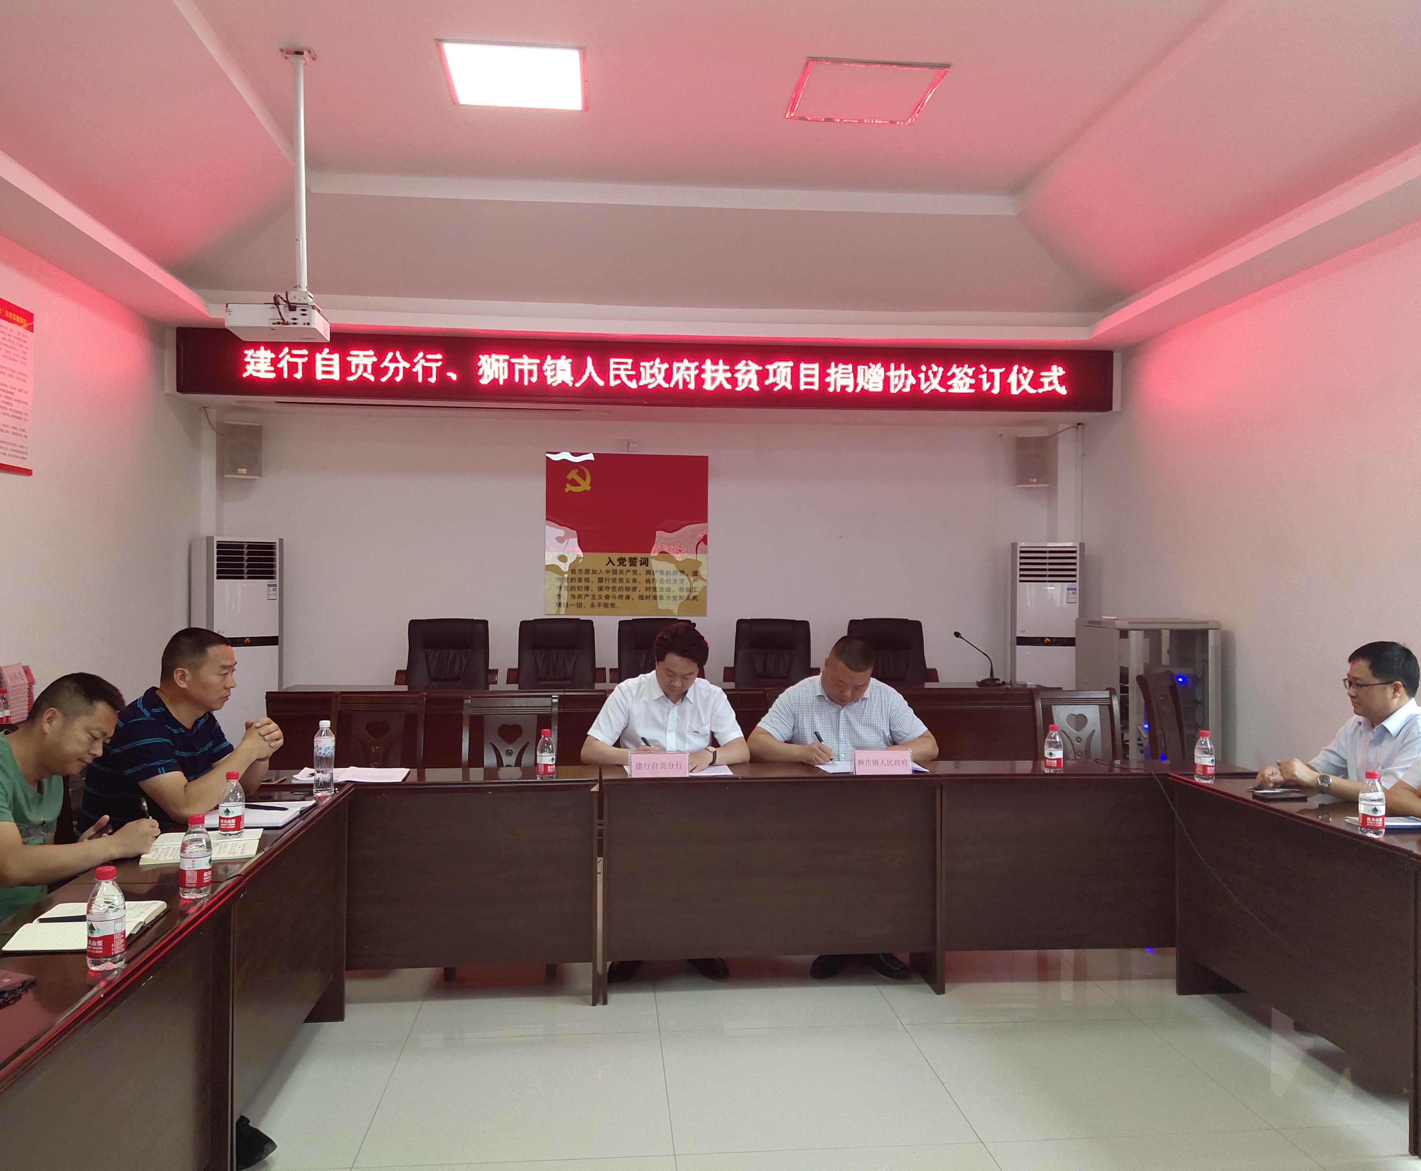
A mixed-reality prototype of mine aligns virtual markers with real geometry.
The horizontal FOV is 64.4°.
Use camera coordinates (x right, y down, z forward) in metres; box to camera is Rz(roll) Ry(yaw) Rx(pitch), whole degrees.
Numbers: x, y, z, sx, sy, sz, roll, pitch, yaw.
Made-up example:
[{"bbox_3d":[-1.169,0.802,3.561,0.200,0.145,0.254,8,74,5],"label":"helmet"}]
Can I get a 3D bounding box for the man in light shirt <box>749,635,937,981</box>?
[{"bbox_3d":[0.494,0.830,4.518,0.690,1.255,0.780,0,0,-5],"label":"man in light shirt"}]

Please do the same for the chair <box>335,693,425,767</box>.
[{"bbox_3d":[-1.335,0.945,4.387,0.430,0.985,0.530,0,0,-5],"label":"chair"}]

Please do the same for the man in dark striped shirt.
[{"bbox_3d":[-1.555,0.783,3.302,0.740,1.310,0.520,0,0,-5],"label":"man in dark striped shirt"}]

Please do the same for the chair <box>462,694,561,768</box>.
[{"bbox_3d":[-0.783,0.948,4.338,0.430,0.985,0.530,0,0,-5],"label":"chair"}]

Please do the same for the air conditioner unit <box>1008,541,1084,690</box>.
[{"bbox_3d":[2.371,0.547,7.947,0.500,1.680,0.310,0,0,15],"label":"air conditioner unit"}]

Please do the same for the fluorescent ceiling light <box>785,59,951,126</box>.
[{"bbox_3d":[0.670,-2.172,4.959,0.600,0.050,0.600,0,0,-5],"label":"fluorescent ceiling light"}]

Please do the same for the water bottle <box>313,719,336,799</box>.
[{"bbox_3d":[-1.266,0.562,3.702,0.067,0.236,0.067,0,0,-5],"label":"water bottle"}]

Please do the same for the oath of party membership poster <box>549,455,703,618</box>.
[{"bbox_3d":[-0.622,-0.380,8.468,1.215,1.205,0.020,0,0,-5],"label":"oath of party membership poster"}]

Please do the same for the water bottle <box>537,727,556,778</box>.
[{"bbox_3d":[-0.582,0.596,4.013,0.066,0.177,0.066,0,0,-5],"label":"water bottle"}]

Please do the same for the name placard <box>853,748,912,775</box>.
[{"bbox_3d":[0.611,0.625,4.034,0.208,0.098,0.065,0,0,-5],"label":"name placard"}]

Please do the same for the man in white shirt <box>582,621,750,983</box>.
[{"bbox_3d":[-0.187,0.799,4.457,0.630,1.310,0.780,0,0,-5],"label":"man in white shirt"}]

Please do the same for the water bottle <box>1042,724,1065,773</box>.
[{"bbox_3d":[1.252,0.588,4.104,0.066,0.178,0.066,0,0,-5],"label":"water bottle"}]

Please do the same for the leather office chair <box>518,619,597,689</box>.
[{"bbox_3d":[-0.929,0.762,6.791,0.600,1.100,0.640,0,0,-5],"label":"leather office chair"}]

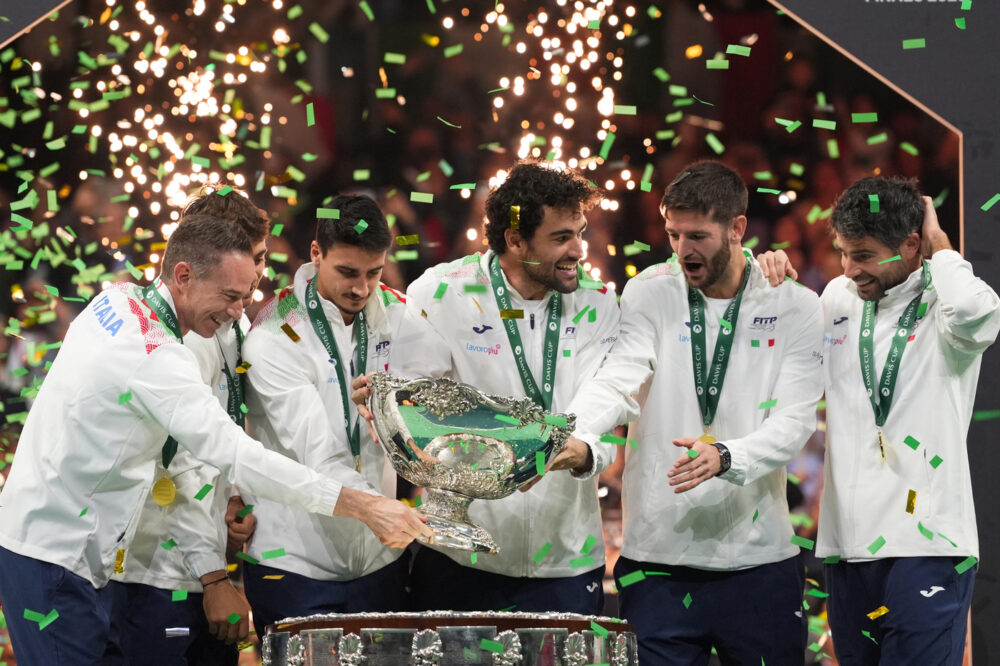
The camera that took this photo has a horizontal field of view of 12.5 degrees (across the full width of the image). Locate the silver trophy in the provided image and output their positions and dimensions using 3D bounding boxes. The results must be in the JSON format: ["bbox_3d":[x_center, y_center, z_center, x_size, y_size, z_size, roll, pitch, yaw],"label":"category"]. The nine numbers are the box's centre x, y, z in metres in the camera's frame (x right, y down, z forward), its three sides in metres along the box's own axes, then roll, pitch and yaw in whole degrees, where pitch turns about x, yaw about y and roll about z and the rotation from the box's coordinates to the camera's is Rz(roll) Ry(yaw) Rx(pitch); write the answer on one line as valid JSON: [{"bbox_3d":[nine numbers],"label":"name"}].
[{"bbox_3d":[-0.063,0.280,9.750,0.455,0.335,0.455,11,3,0],"label":"silver trophy"}]

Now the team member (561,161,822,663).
[{"bbox_3d":[0.425,0.566,9.970,0.580,1.890,0.520,0,-5,0],"label":"team member"}]

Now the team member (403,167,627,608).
[{"bbox_3d":[0.030,0.569,10.080,0.510,1.900,0.400,1,-6,-12],"label":"team member"}]

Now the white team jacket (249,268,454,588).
[{"bbox_3d":[-0.344,0.195,10.080,0.460,0.690,0.400,2,-6,-20],"label":"white team jacket"}]

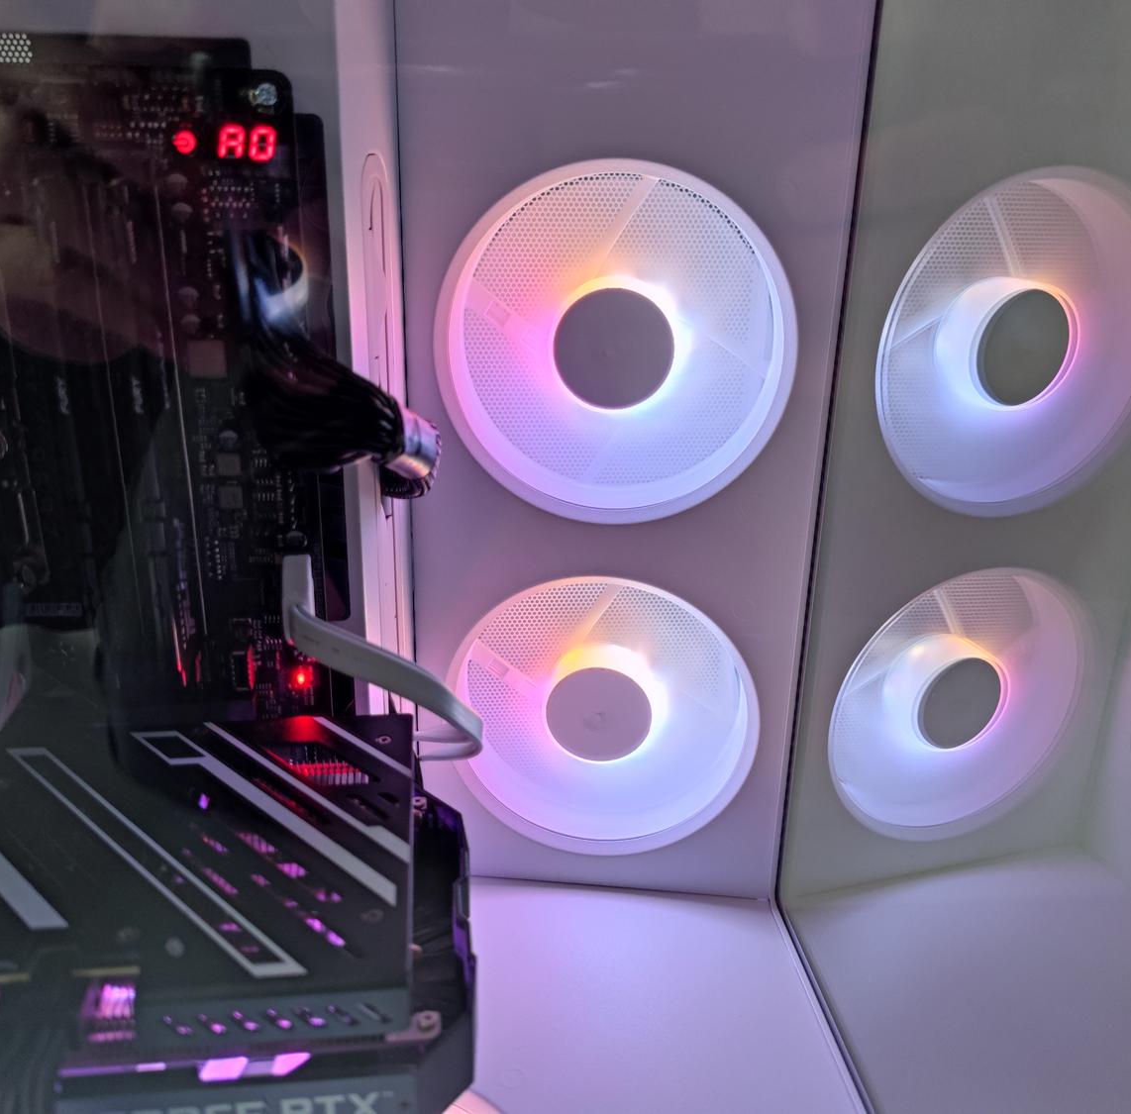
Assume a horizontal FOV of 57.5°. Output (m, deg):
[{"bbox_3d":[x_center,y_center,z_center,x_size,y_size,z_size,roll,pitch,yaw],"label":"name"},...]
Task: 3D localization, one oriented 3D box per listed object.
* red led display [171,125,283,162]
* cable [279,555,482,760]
[{"bbox_3d":[-0.088,-0.108,0.269,0.027,0.009,0.007,-2,20,-8],"label":"red led display"},{"bbox_3d":[-0.055,0.032,0.314,0.057,0.074,0.046,-2,20,-8],"label":"cable"}]

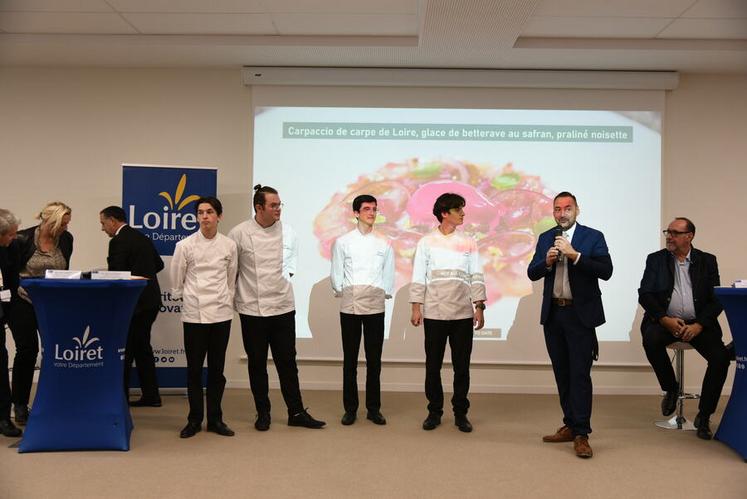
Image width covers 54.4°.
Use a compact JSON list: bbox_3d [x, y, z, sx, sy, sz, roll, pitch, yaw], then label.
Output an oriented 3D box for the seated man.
[{"bbox_3d":[2.369,0.567,5.556,0.650,1.610,0.700,0,-2,21],"label":"seated man"}]

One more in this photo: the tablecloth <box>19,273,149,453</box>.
[{"bbox_3d":[-1.946,0.738,4.884,0.850,1.075,0.850,1,-2,-12],"label":"tablecloth"}]

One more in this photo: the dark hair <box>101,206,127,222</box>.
[{"bbox_3d":[-2.118,-0.283,5.930,0.205,0.135,0.175,-16,-1,3],"label":"dark hair"}]

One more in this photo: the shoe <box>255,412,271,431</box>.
[{"bbox_3d":[-0.824,1.266,5.451,0.105,0.115,0.285,1,-1,-5],"label":"shoe"}]

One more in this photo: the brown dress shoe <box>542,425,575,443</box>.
[{"bbox_3d":[1.343,1.290,5.160,0.295,0.115,0.110,1,-1,-17],"label":"brown dress shoe"}]

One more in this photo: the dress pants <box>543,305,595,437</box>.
[{"bbox_3d":[1.382,0.837,5.108,0.380,0.940,0.340,0,-2,24],"label":"dress pants"}]

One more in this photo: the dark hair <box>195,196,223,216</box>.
[{"bbox_3d":[-1.207,-0.308,5.330,0.190,0.180,0.220,0,-1,18],"label":"dark hair"}]

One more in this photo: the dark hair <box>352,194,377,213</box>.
[{"bbox_3d":[-0.070,-0.347,5.610,0.168,0.155,0.195,2,-2,-37],"label":"dark hair"}]

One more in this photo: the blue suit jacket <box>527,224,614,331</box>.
[{"bbox_3d":[1.303,0.173,4.830,0.560,0.720,0.420,0,-1,29],"label":"blue suit jacket"}]

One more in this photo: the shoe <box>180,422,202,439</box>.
[{"bbox_3d":[-1.301,1.256,5.206,0.105,0.110,0.280,0,-2,20],"label":"shoe"}]

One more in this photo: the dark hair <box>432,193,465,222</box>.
[{"bbox_3d":[0.566,-0.311,5.480,0.240,0.230,0.190,0,-2,18],"label":"dark hair"}]

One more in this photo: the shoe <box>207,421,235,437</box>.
[{"bbox_3d":[-1.100,1.272,5.240,0.105,0.100,0.285,2,-1,-41],"label":"shoe"}]

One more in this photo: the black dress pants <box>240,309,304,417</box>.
[{"bbox_3d":[-0.781,0.841,5.516,0.430,0.870,0.320,1,-2,-20],"label":"black dress pants"}]

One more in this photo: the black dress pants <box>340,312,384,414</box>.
[{"bbox_3d":[-0.080,0.856,5.745,0.350,0.870,0.260,1,-1,-3],"label":"black dress pants"}]

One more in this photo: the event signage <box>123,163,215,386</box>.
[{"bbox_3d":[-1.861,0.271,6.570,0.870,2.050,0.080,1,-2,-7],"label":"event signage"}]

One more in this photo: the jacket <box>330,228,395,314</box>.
[{"bbox_3d":[-0.085,0.171,5.630,0.500,0.680,0.300,1,-1,-2],"label":"jacket"}]

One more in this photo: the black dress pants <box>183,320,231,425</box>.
[{"bbox_3d":[-1.213,0.850,5.318,0.340,0.830,0.270,1,-1,-4],"label":"black dress pants"}]

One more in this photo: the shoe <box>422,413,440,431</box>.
[{"bbox_3d":[0.452,1.290,5.559,0.105,0.110,0.280,0,-2,19],"label":"shoe"}]

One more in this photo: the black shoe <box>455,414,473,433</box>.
[{"bbox_3d":[0.677,1.296,5.465,0.105,0.100,0.285,1,-1,-14],"label":"black shoe"}]

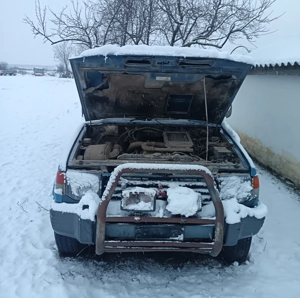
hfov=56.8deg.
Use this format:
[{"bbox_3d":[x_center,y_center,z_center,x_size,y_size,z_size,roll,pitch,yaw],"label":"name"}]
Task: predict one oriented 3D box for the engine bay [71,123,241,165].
[{"bbox_3d":[0.060,0.114,2.572,1.326,0.398,0.949,1,15,-1],"label":"engine bay"}]

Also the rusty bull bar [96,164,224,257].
[{"bbox_3d":[0.071,0.440,1.958,0.867,0.617,0.224,1,15,-1],"label":"rusty bull bar"}]

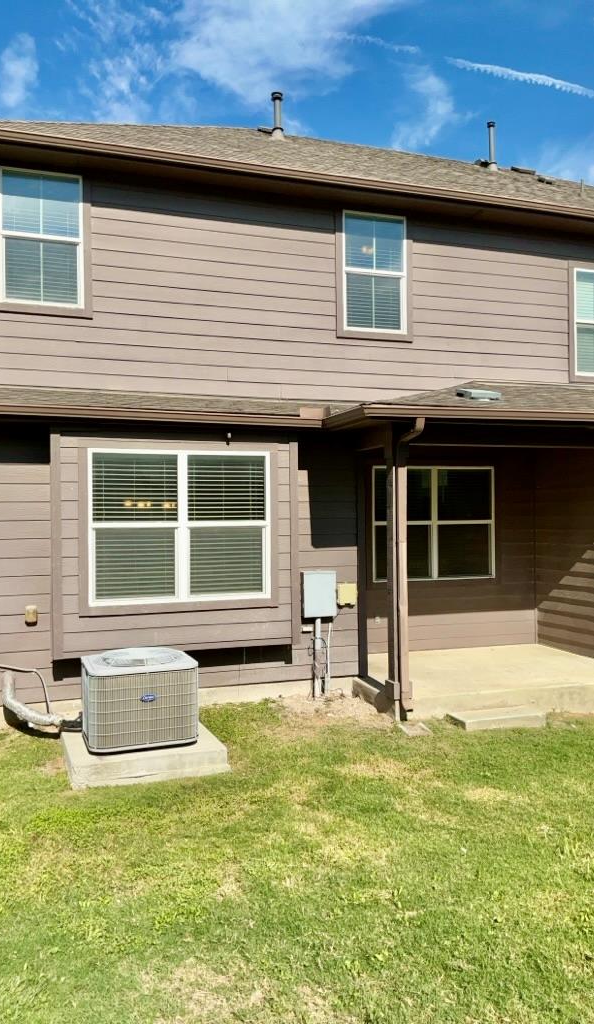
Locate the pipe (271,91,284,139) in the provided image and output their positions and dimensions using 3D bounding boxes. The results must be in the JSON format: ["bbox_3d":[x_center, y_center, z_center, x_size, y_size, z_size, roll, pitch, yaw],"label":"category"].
[{"bbox_3d":[-0.338,-6.879,13.865,0.185,0.820,0.185,0,-1,-19],"label":"pipe"}]

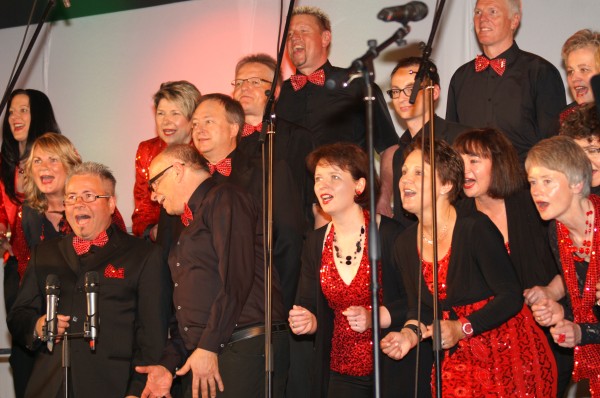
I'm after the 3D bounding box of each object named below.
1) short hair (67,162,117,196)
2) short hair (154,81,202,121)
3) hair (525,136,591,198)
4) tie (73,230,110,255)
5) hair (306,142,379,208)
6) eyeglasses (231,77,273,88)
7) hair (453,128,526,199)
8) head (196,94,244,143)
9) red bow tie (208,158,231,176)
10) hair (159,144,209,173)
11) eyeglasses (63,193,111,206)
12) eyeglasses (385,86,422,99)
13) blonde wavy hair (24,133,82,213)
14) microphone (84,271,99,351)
[{"bbox_3d":[-0.674,-0.058,6.850,0.165,0.125,0.195,-8,-4,25],"label":"short hair"},{"bbox_3d":[-0.446,-0.355,7.700,0.175,0.160,0.200,-2,-2,20],"label":"short hair"},{"bbox_3d":[0.798,-0.098,6.550,0.175,0.190,0.220,-4,6,44],"label":"hair"},{"bbox_3d":[-0.666,0.138,6.720,0.117,0.057,0.035,-15,-3,18],"label":"tie"},{"bbox_3d":[0.137,-0.076,6.800,0.205,0.210,0.225,-4,-11,39],"label":"hair"},{"bbox_3d":[-0.165,-0.435,8.000,0.140,0.042,0.140,-9,-13,30],"label":"eyeglasses"},{"bbox_3d":[0.626,-0.117,6.950,0.240,0.225,0.210,-8,3,-41],"label":"hair"},{"bbox_3d":[-0.299,-0.288,7.900,0.170,0.235,0.210,-4,-8,40],"label":"head"},{"bbox_3d":[-0.294,-0.117,7.820,0.120,0.065,0.040,-5,-14,42],"label":"red bow tie"},{"bbox_3d":[-0.377,-0.127,7.080,0.130,0.145,0.165,-29,-4,-16],"label":"hair"},{"bbox_3d":[-0.689,0.003,6.950,0.140,0.042,0.140,-11,-4,30],"label":"eyeglasses"},{"bbox_3d":[0.420,-0.392,7.820,0.140,0.045,0.140,0,0,40],"label":"eyeglasses"},{"bbox_3d":[-0.848,-0.091,7.300,0.205,0.270,0.220,-3,-3,22],"label":"blonde wavy hair"},{"bbox_3d":[-0.666,0.356,6.750,0.048,0.257,0.048,0,-7,0],"label":"microphone"}]

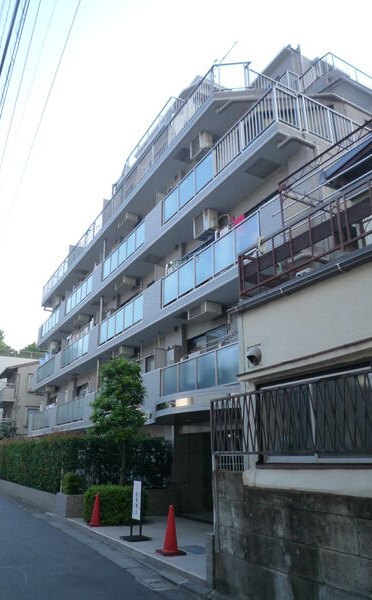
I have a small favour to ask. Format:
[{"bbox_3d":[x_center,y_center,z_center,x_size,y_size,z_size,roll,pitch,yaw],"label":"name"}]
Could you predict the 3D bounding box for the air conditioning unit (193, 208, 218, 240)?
[{"bbox_3d":[0.586,-2.258,12.848,0.300,0.660,0.800,11,-22,-29],"label":"air conditioning unit"}]

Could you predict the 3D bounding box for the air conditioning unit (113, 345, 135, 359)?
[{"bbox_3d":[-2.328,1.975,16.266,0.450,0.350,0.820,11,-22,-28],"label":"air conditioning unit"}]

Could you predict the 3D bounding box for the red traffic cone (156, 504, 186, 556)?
[{"bbox_3d":[-0.241,3.766,7.132,0.390,0.705,0.410,11,-22,-28],"label":"red traffic cone"}]

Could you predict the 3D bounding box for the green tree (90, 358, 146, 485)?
[{"bbox_3d":[-1.787,3.532,11.854,1.500,4.100,1.500,11,-22,-29],"label":"green tree"}]

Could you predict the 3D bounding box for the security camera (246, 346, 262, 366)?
[{"bbox_3d":[0.840,0.689,5.251,0.140,0.195,0.150,11,-22,-28],"label":"security camera"}]

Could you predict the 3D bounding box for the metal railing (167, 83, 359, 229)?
[{"bbox_3d":[1.842,-3.394,12.601,2.750,1.038,5.450,11,-22,-28],"label":"metal railing"}]

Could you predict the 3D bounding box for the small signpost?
[{"bbox_3d":[-0.926,4.033,8.364,0.450,1.030,0.460,11,-22,-28],"label":"small signpost"}]

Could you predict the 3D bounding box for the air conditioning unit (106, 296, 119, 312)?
[{"bbox_3d":[-3.329,0.249,19.625,0.290,0.560,0.700,11,-22,-29],"label":"air conditioning unit"}]

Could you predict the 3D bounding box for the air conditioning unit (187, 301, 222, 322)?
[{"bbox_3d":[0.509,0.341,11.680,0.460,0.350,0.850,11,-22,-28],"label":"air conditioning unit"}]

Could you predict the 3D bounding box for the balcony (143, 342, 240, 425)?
[{"bbox_3d":[0.463,2.384,11.566,1.300,1.420,5.400,11,-22,-29],"label":"balcony"}]

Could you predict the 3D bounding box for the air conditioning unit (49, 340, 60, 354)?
[{"bbox_3d":[-8.100,2.899,26.762,0.300,0.660,0.800,11,-22,-29],"label":"air conditioning unit"}]

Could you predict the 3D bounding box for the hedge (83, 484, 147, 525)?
[{"bbox_3d":[-1.688,4.843,10.262,1.070,0.780,1.250,11,-22,-28],"label":"hedge"}]

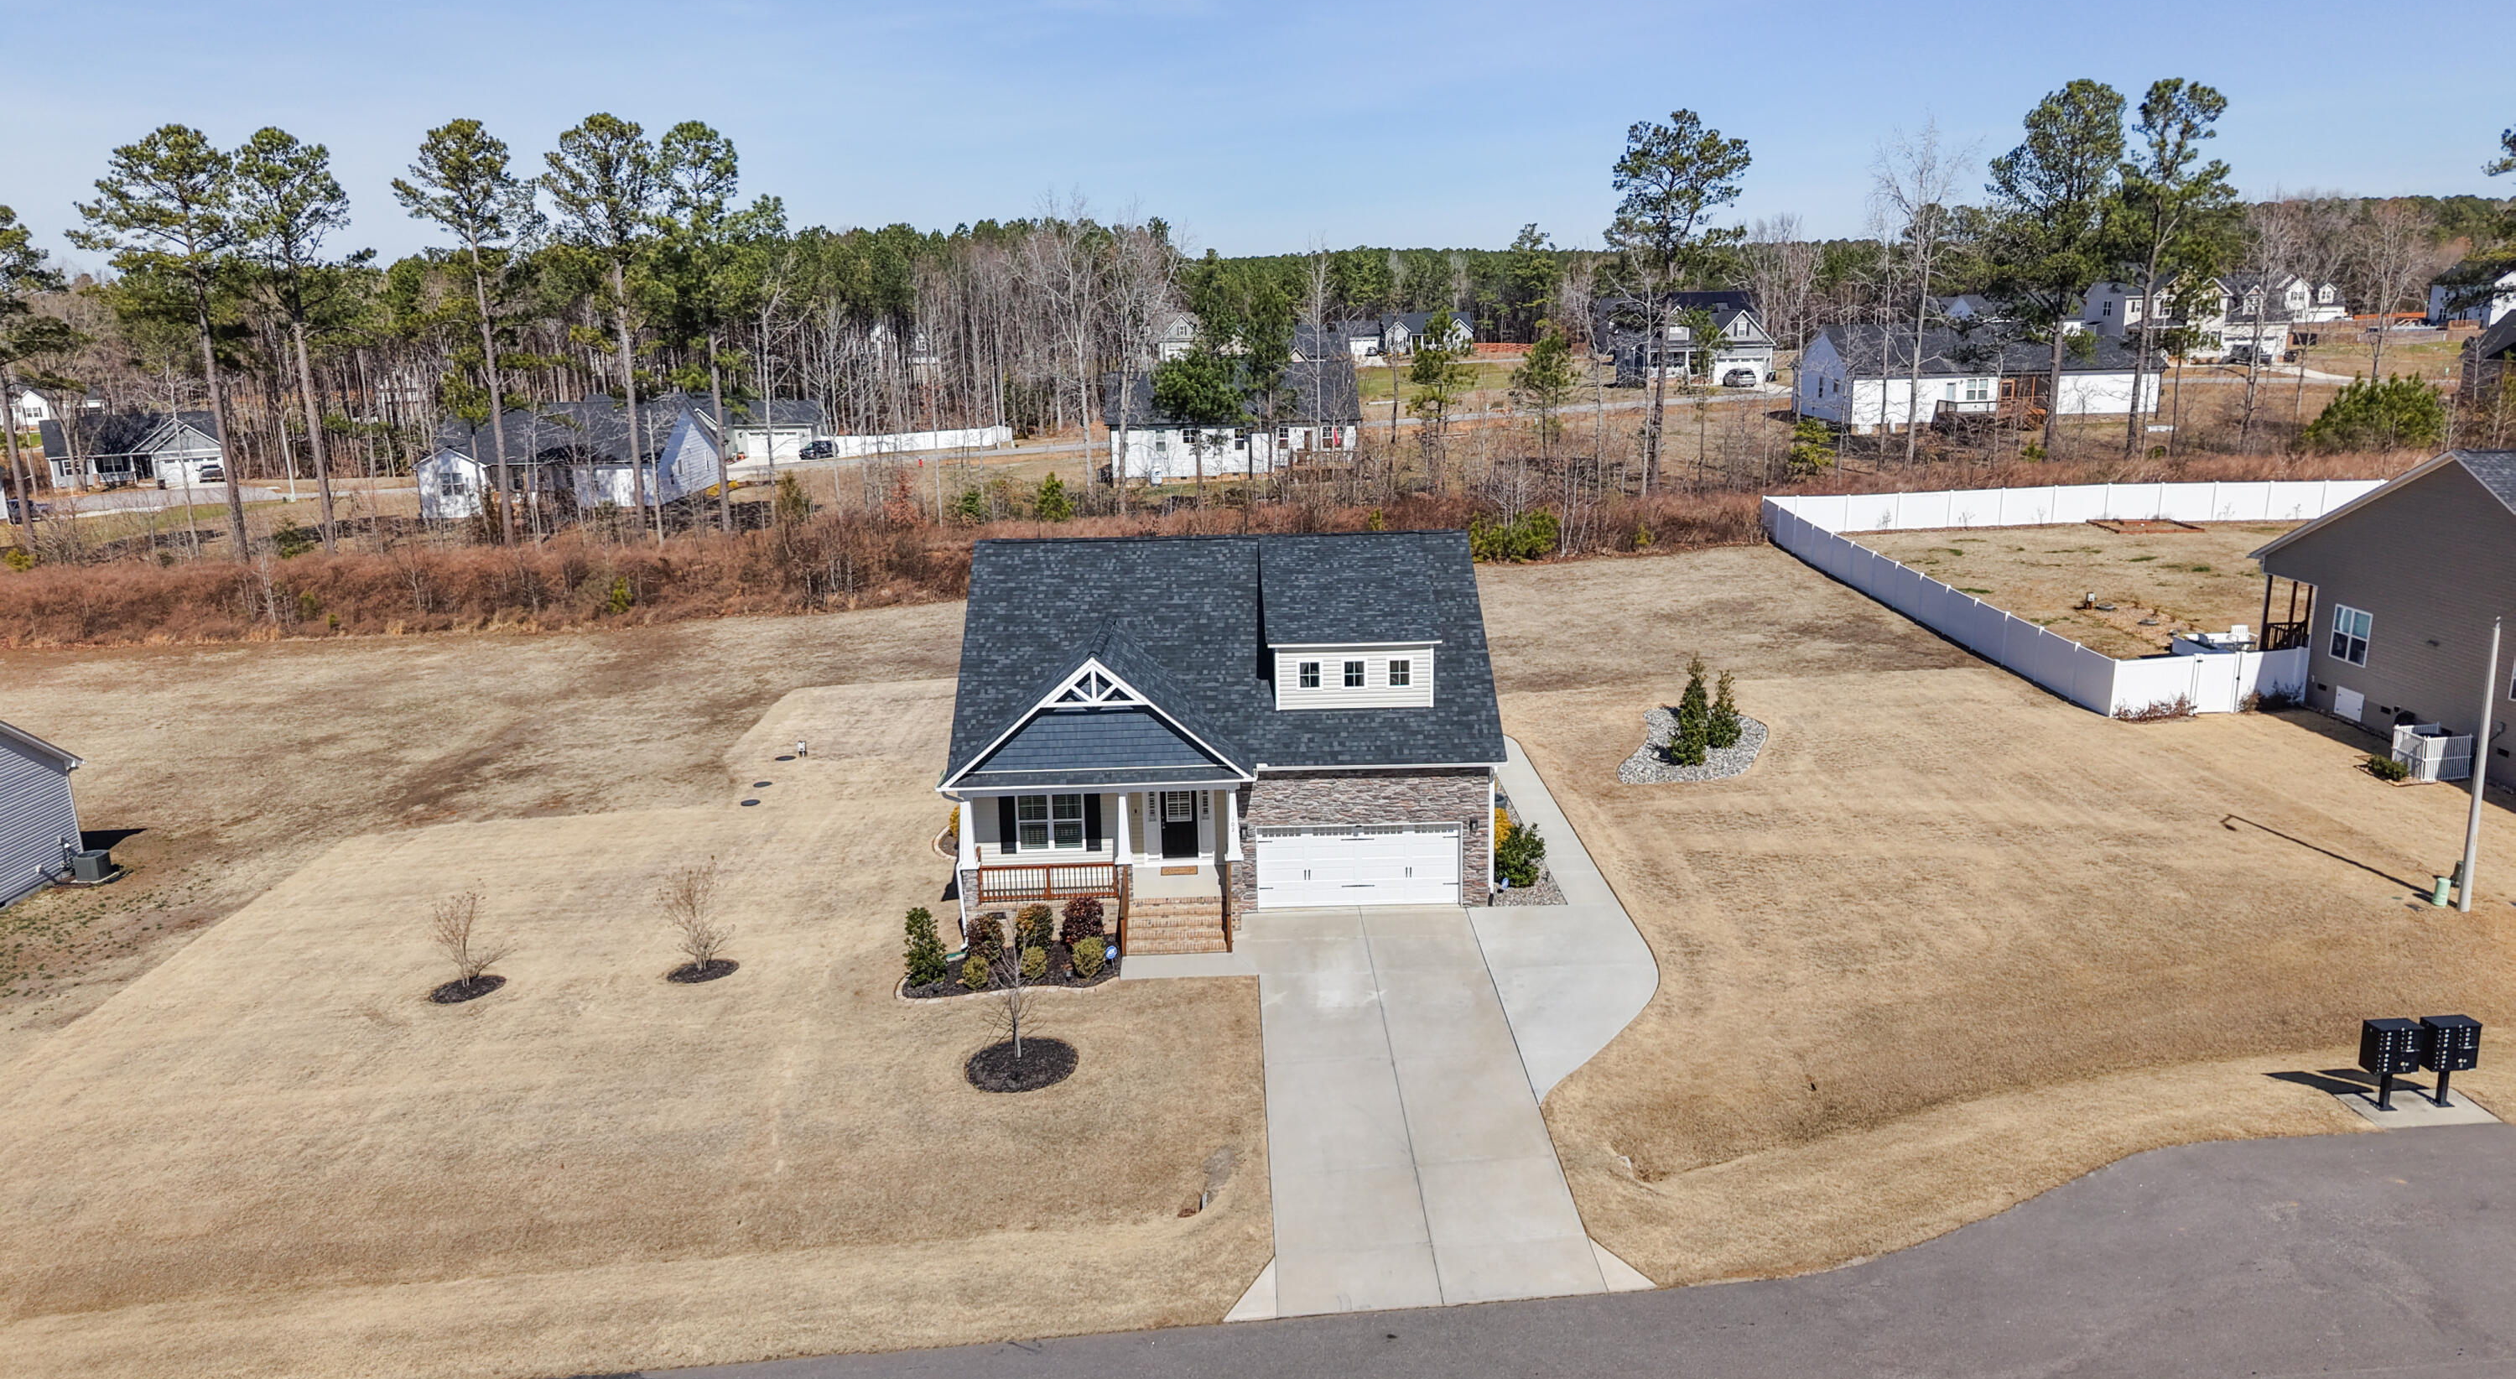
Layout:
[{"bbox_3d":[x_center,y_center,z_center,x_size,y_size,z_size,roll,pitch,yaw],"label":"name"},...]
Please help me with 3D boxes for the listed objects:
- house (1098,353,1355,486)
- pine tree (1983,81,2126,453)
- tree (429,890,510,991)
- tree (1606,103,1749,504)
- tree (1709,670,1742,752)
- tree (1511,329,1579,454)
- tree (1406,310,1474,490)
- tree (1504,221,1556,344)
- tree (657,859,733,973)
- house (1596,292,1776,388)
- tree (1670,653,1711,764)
[{"bbox_3d":[-1.727,-19.132,123.519,17.300,7.900,13.200,-2,14,-3],"label":"house"},{"bbox_3d":[49.506,-26.022,108.344,9.002,22.309,9.002,-1,14,-1],"label":"pine tree"},{"bbox_3d":[-18.591,5.823,41.149,1.915,2.564,1.915,-1,14,-1],"label":"tree"},{"bbox_3d":[23.703,-21.511,98.317,8.290,21.203,8.290,-1,14,-1],"label":"tree"},{"bbox_3d":[14.315,0.577,53.325,1.050,2.355,1.050,-1,14,0],"label":"tree"},{"bbox_3d":[18.213,-18.417,109.956,4.200,8.944,4.200,-1,14,0],"label":"tree"},{"bbox_3d":[11.038,-17.351,104.773,4.100,10.511,4.100,-1,14,0],"label":"tree"},{"bbox_3d":[43.747,-65.144,280.323,8.278,19.080,8.278,-1,14,-1],"label":"tree"},{"bbox_3d":[-13.277,5.296,41.127,1.775,2.801,1.775,-1,14,-1],"label":"tree"},{"bbox_3d":[42.471,-34.853,173.427,13.000,8.600,13.000,-3,14,-9],"label":"house"},{"bbox_3d":[12.821,0.550,51.618,1.150,3.269,1.150,-1,14,0],"label":"tree"}]

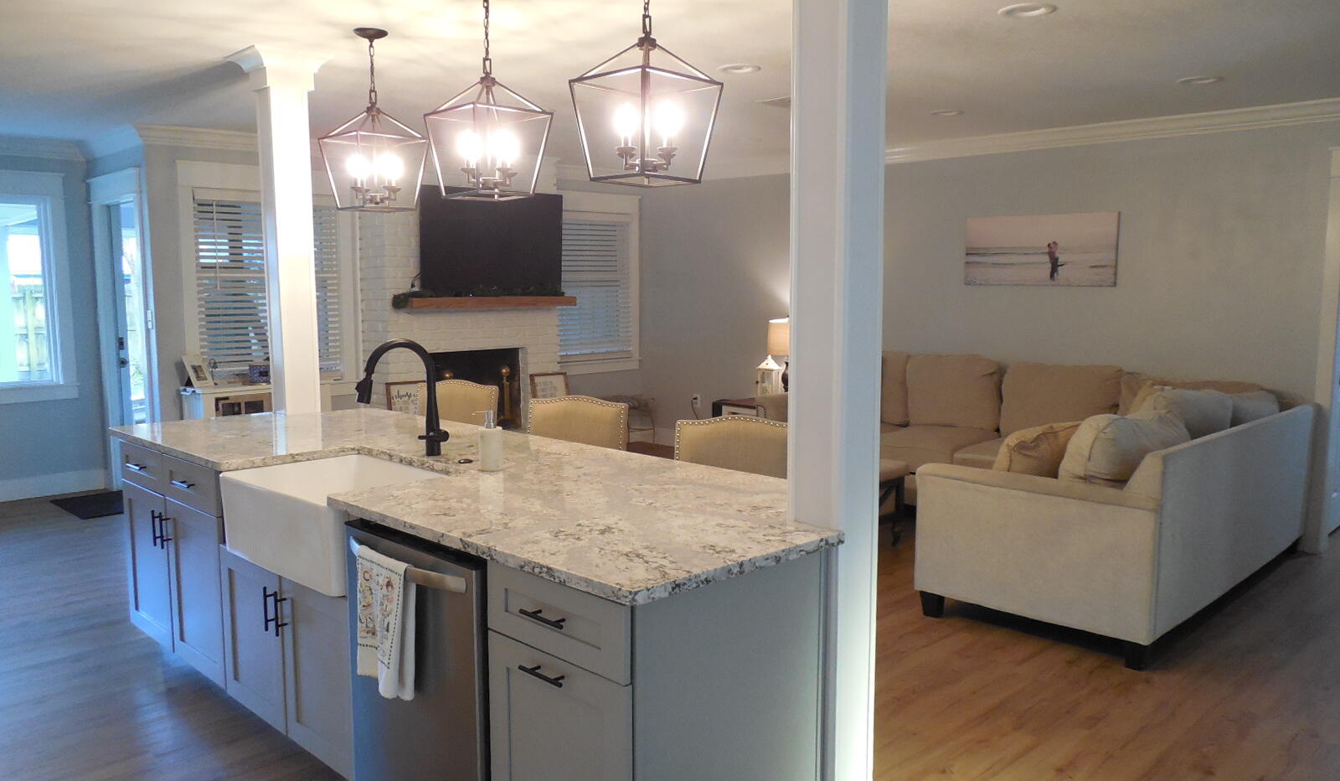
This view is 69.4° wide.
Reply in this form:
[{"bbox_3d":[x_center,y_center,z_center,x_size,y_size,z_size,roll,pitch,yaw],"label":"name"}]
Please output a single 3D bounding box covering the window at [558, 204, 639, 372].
[{"bbox_3d":[-0.638,-0.883,8.268,1.050,1.440,0.100,-6,8,-44],"label":"window"}]

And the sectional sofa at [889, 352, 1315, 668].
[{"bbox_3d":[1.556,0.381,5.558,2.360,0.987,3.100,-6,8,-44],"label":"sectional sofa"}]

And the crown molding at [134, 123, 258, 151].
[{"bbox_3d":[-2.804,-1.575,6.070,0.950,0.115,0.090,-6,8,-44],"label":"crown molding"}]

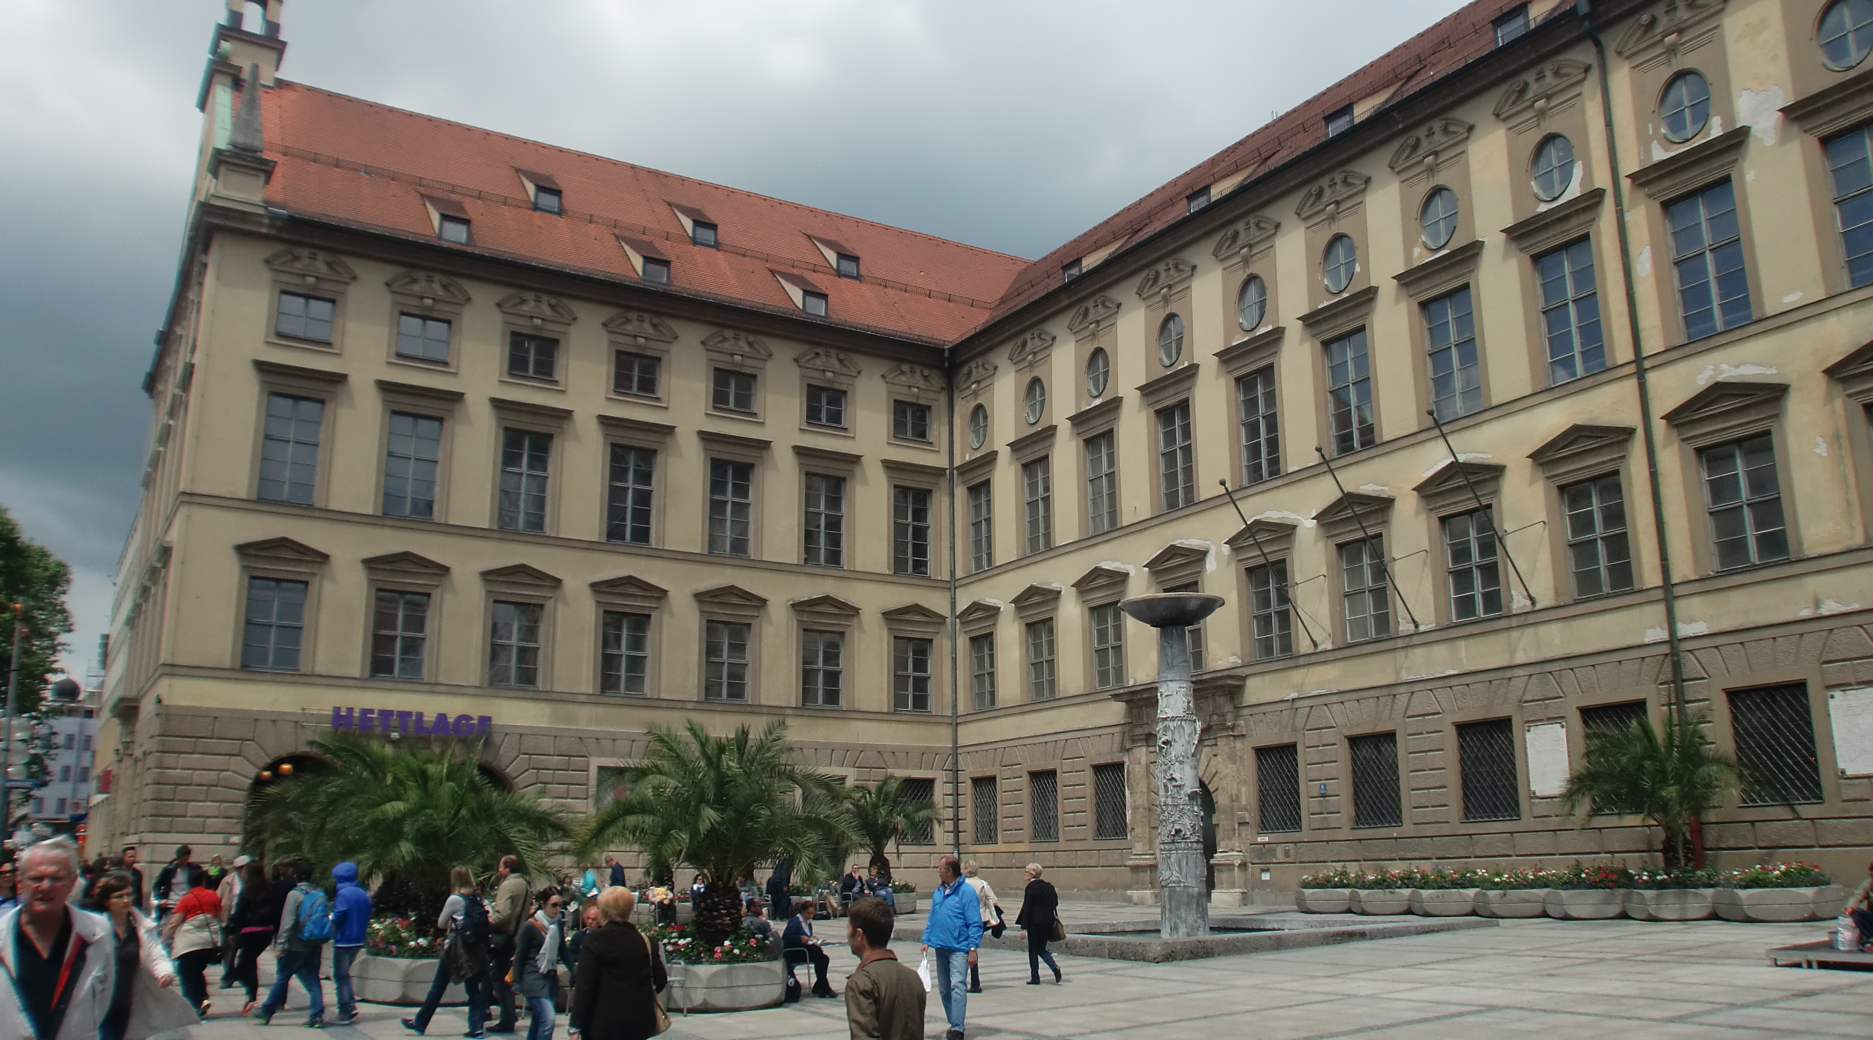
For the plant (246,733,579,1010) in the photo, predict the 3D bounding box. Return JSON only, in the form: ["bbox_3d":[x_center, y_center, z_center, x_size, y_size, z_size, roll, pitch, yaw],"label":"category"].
[{"bbox_3d":[-6.824,4.521,18.300,4.000,3.400,4.000,8,-16,-29],"label":"plant"}]

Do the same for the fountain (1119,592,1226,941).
[{"bbox_3d":[4.407,4.514,26.098,1.850,6.316,1.850,-3,-14,9],"label":"fountain"}]

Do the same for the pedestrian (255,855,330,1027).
[{"bbox_3d":[-6.865,4.521,15.020,0.750,1.698,0.520,-7,-15,26],"label":"pedestrian"}]

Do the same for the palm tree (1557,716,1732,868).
[{"bbox_3d":[13.976,5.364,27.509,3.400,2.999,3.400,-7,-15,26],"label":"palm tree"}]

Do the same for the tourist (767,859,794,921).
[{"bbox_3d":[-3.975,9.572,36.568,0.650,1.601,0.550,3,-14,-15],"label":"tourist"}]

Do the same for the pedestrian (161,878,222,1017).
[{"bbox_3d":[-8.257,4.694,15.642,0.600,1.640,0.550,10,-18,-37],"label":"pedestrian"}]

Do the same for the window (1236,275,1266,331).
[{"bbox_3d":[9.170,-6.300,40.900,0.250,1.760,1.150,8,-16,-32],"label":"window"}]

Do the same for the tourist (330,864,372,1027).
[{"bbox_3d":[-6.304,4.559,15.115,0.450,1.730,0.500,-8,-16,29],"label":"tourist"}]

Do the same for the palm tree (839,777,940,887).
[{"bbox_3d":[-1.482,8.596,39.043,3.100,2.975,3.100,0,-13,-2],"label":"palm tree"}]

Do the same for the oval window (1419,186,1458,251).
[{"bbox_3d":[11.855,-7.125,33.237,0.270,1.620,1.100,8,-17,-31],"label":"oval window"}]

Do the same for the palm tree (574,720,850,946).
[{"bbox_3d":[-2.725,3.813,17.070,3.100,2.582,3.100,2,-14,-9],"label":"palm tree"}]

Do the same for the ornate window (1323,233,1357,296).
[{"bbox_3d":[11.057,-7.028,38.587,0.200,1.726,1.240,8,-16,-32],"label":"ornate window"}]

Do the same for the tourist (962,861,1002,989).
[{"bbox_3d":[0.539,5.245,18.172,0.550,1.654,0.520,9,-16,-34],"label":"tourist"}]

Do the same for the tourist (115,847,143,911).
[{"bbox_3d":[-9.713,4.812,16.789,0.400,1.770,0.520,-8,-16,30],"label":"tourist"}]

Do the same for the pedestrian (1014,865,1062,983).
[{"bbox_3d":[1.416,5.614,19.583,0.580,1.627,0.520,-12,-18,41],"label":"pedestrian"}]

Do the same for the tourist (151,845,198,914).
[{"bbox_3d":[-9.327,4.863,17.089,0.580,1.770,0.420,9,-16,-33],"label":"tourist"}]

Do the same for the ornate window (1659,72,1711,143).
[{"bbox_3d":[15.049,-8.311,28.285,0.270,1.620,1.100,8,-17,-31],"label":"ornate window"}]

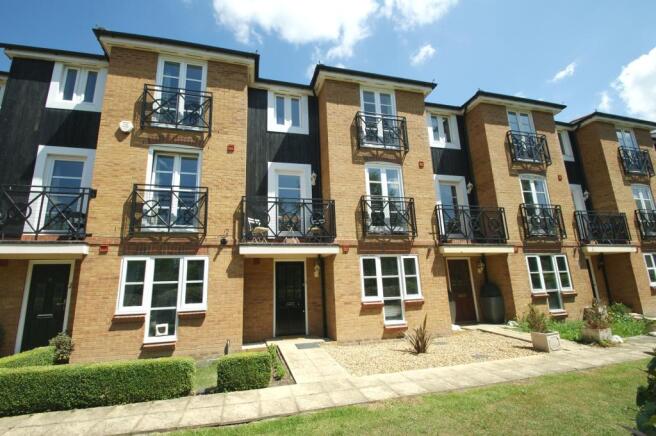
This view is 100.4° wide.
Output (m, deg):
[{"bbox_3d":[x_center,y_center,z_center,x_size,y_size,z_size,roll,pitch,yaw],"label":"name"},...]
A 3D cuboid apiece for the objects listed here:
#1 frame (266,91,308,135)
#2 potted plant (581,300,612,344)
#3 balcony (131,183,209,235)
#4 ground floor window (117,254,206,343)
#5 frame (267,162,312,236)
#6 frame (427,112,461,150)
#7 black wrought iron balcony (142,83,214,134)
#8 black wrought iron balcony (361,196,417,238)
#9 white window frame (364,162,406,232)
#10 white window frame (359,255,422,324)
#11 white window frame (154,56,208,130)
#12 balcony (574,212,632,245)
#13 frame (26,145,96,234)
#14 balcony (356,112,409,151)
[{"bbox_3d":[-1.224,-3.294,8.611,1.280,1.366,0.140,1,-12,-14],"label":"frame"},{"bbox_3d":[6.009,2.348,6.177,0.400,0.850,0.400,1,-12,-14],"label":"potted plant"},{"bbox_3d":[-3.606,-0.180,6.270,1.543,1.143,0.180,1,-12,-14],"label":"balcony"},{"bbox_3d":[-3.621,1.783,6.061,1.755,1.774,0.140,1,-12,-14],"label":"ground floor window"},{"bbox_3d":[-1.092,-0.544,7.914,1.276,2.261,0.120,1,-12,-14],"label":"frame"},{"bbox_3d":[4.137,-3.145,9.793,1.260,1.343,0.120,1,-12,-14],"label":"frame"},{"bbox_3d":[-3.685,-2.649,6.768,1.533,1.143,0.180,1,-12,-14],"label":"black wrought iron balcony"},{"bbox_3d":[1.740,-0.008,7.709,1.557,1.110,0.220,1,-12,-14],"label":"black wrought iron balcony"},{"bbox_3d":[1.667,-0.576,7.911,1.196,2.131,0.140,1,-12,-14],"label":"white window frame"},{"bbox_3d":[1.706,1.898,7.308,1.720,1.825,0.110,1,-12,-14],"label":"white window frame"},{"bbox_3d":[-3.770,-3.186,7.007,1.170,2.090,0.100,1,-12,-14],"label":"white window frame"},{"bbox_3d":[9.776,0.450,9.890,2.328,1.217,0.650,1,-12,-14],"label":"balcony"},{"bbox_3d":[-6.463,-0.670,6.719,1.290,2.251,0.140,1,-12,-14],"label":"frame"},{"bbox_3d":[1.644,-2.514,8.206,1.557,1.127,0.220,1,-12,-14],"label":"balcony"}]

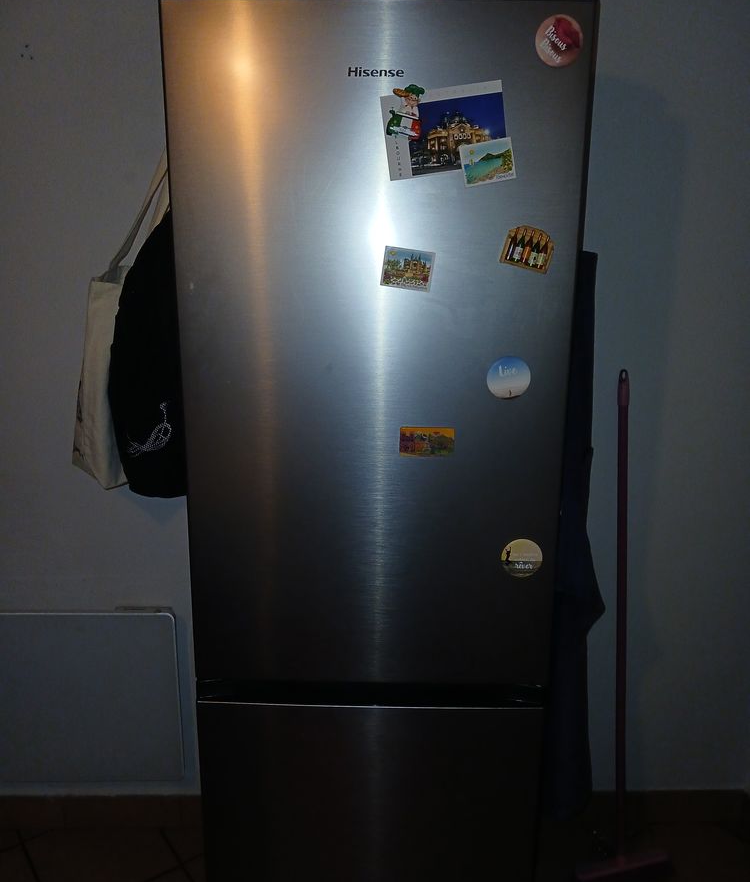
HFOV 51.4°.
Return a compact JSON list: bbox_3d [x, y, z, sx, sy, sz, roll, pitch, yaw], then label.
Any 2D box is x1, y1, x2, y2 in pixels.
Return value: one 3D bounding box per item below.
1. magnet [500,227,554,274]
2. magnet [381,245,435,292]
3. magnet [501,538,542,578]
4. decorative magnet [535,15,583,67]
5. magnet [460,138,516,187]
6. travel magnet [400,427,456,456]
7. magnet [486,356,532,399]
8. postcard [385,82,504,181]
[{"bbox_3d":[0.209,-0.260,1.054,0.066,0.054,0.006,15,14,-2],"label":"magnet"},{"bbox_3d":[0.045,-0.234,1.065,0.069,0.053,0.005,8,14,-1],"label":"magnet"},{"bbox_3d":[0.220,0.176,1.163,0.061,0.061,0.006,1,14,1],"label":"magnet"},{"bbox_3d":[0.235,-0.508,0.991,0.061,0.061,0.006,40,12,-8],"label":"decorative magnet"},{"bbox_3d":[0.150,-0.367,1.029,0.068,0.051,0.005,-10,14,4],"label":"magnet"},{"bbox_3d":[0.076,0.001,1.123,0.078,0.040,0.005,1,14,1],"label":"travel magnet"},{"bbox_3d":[0.189,-0.088,1.098,0.061,0.061,0.006,-4,14,2],"label":"magnet"},{"bbox_3d":[0.093,-0.406,1.022,0.158,0.103,0.002,-7,14,3],"label":"postcard"}]

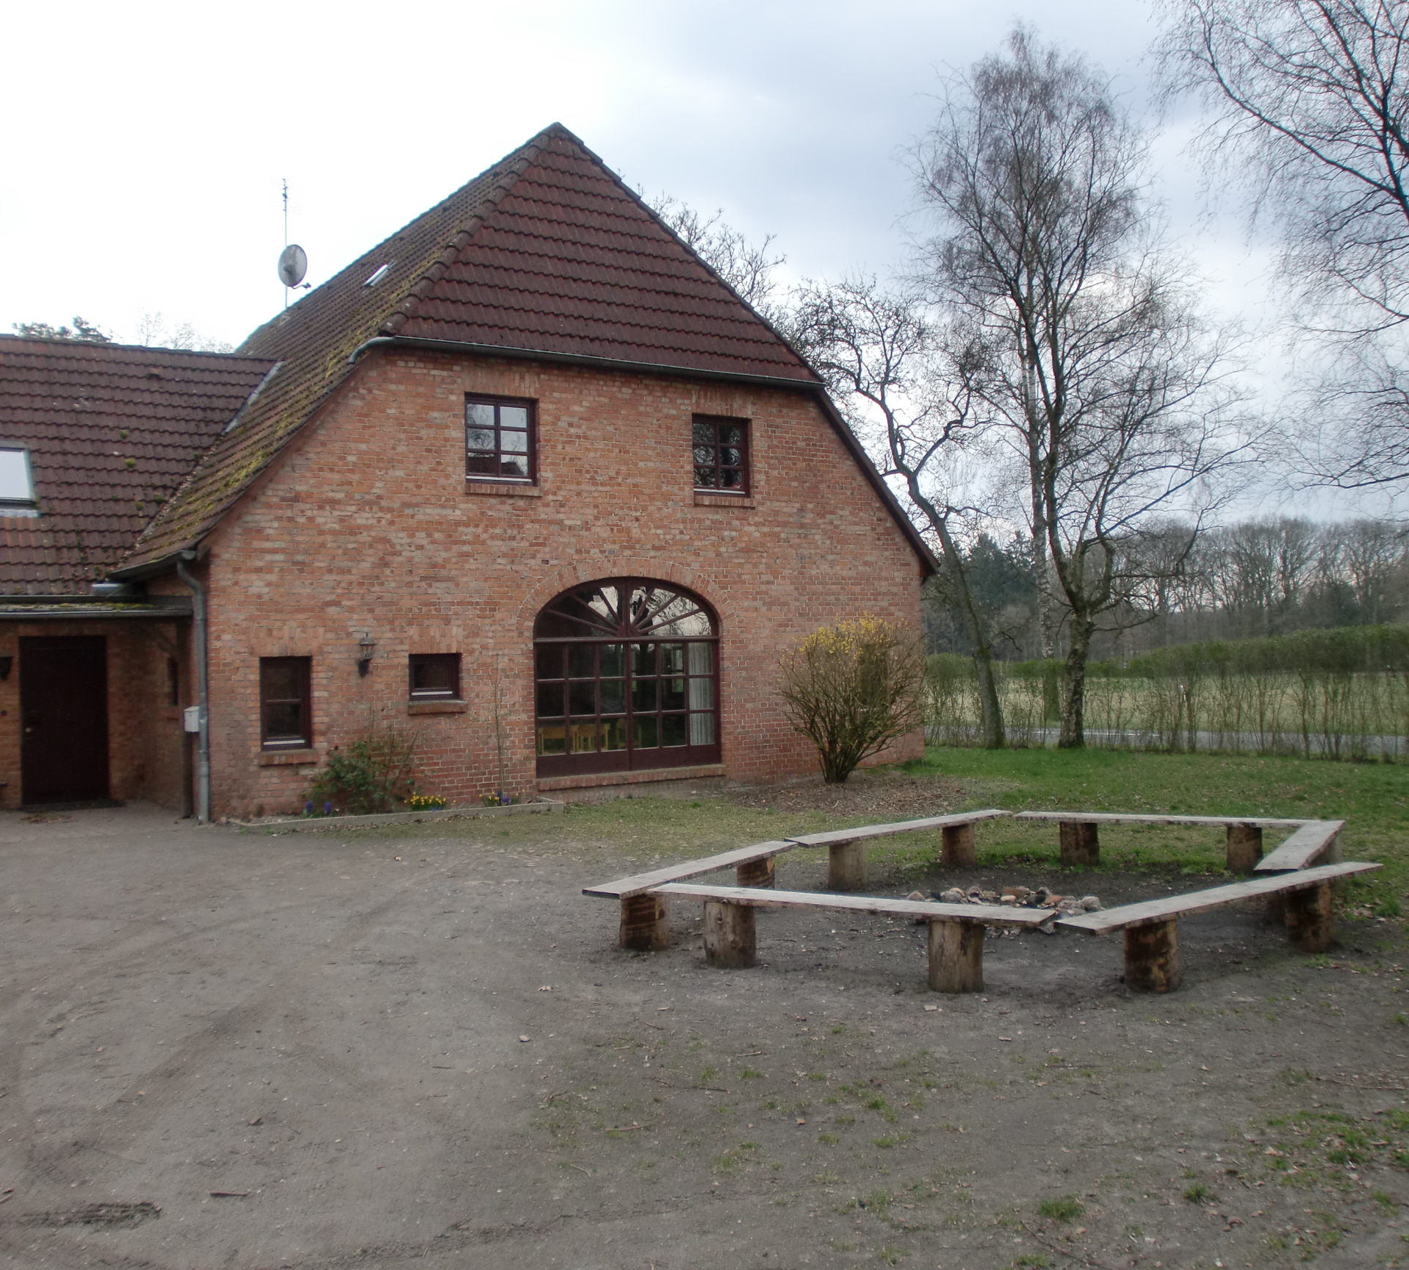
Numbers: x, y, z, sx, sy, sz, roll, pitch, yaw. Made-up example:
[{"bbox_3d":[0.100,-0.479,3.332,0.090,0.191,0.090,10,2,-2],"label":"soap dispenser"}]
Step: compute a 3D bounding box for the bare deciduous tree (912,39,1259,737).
[{"bbox_3d":[6.696,-4.359,24.200,5.700,12.600,5.300,-1,0,16],"label":"bare deciduous tree"}]

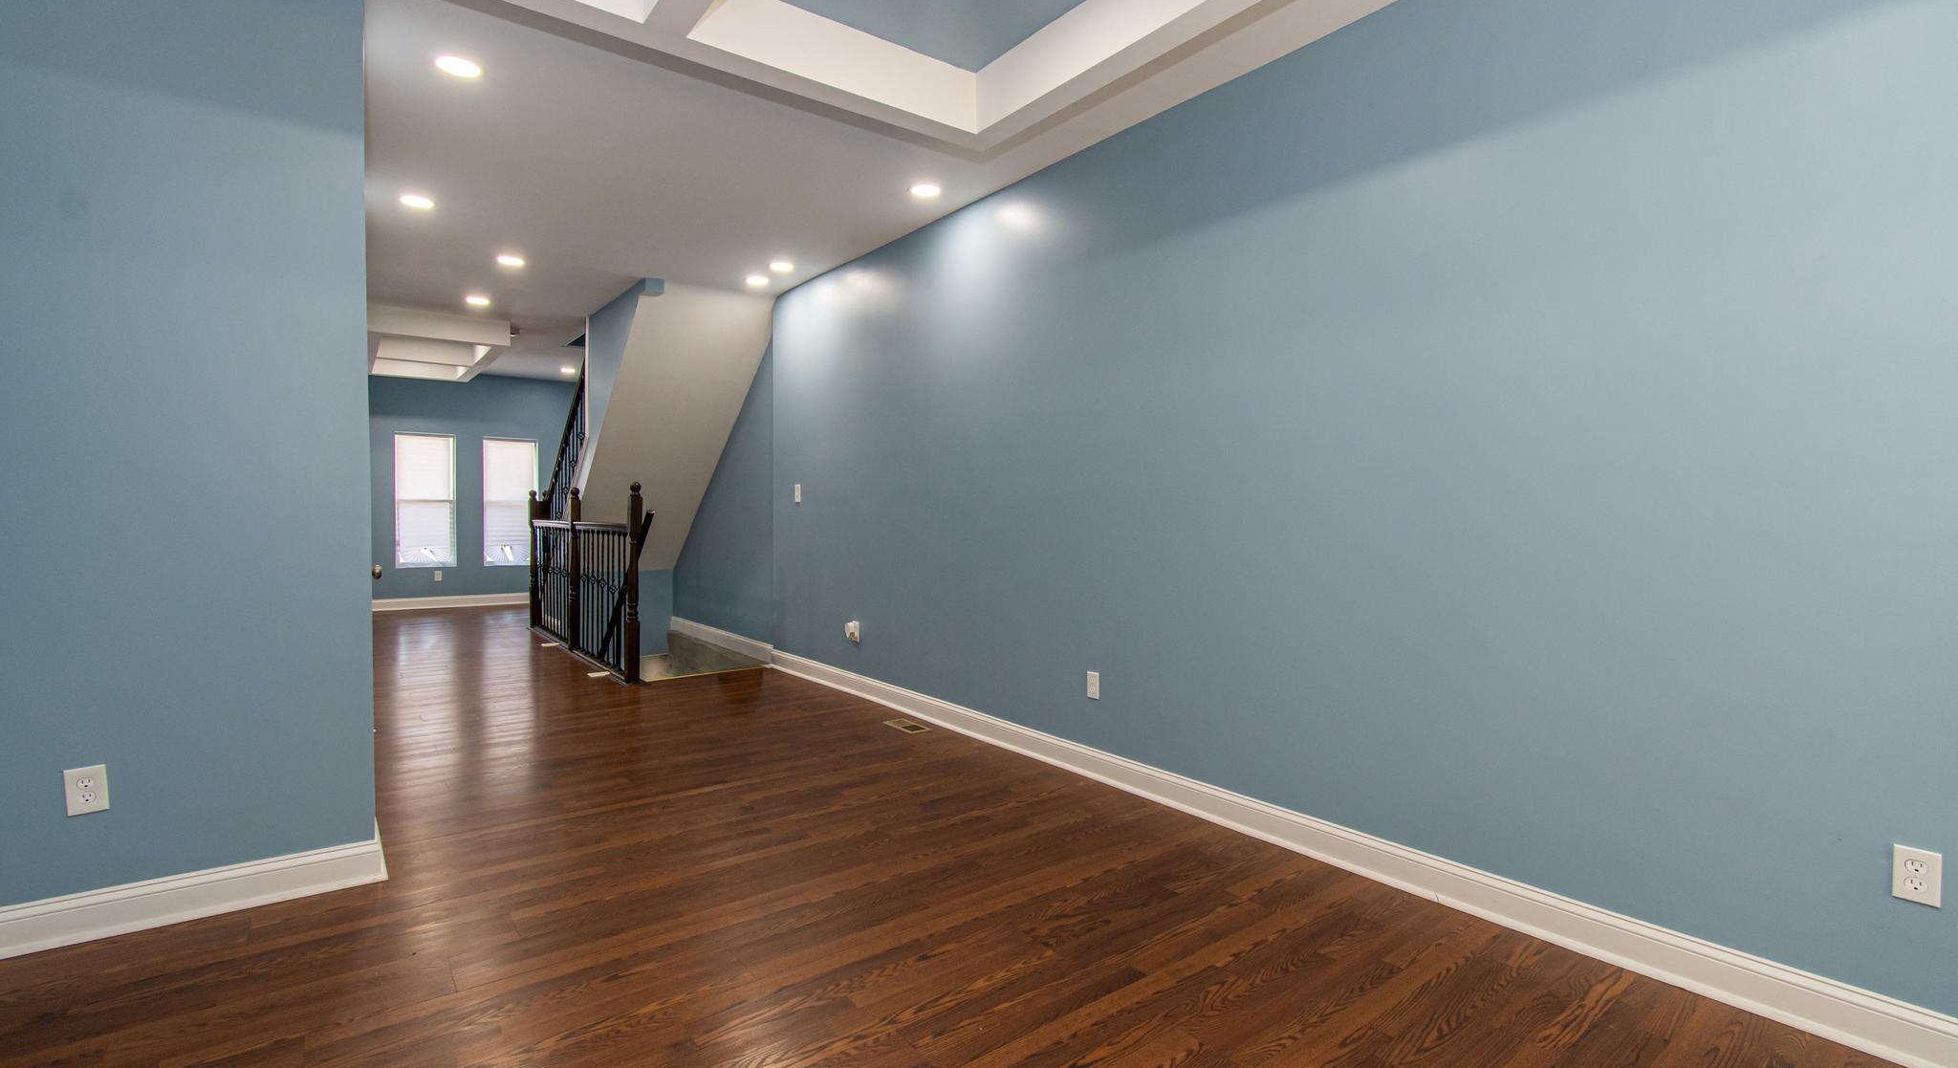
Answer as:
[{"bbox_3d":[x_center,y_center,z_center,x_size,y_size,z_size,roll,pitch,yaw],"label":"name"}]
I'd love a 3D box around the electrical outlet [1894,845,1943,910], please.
[{"bbox_3d":[2.008,0.732,1.745,0.010,0.114,0.070,-1,2,-38],"label":"electrical outlet"}]

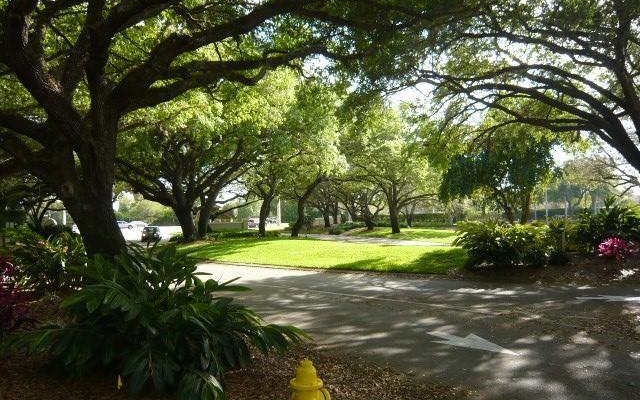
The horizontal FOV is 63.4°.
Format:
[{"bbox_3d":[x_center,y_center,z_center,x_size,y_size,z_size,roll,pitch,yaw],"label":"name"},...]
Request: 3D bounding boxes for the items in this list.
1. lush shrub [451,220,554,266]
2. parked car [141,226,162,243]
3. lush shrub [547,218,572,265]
[{"bbox_3d":[6.600,1.550,18.600,3.250,1.600,2.200,-1,-3,22],"label":"lush shrub"},{"bbox_3d":[-15.950,3.250,49.000,1.750,1.470,4.300,1,-3,-14],"label":"parked car"},{"bbox_3d":[8.560,1.480,18.500,0.950,1.620,0.950,-1,-3,25],"label":"lush shrub"}]

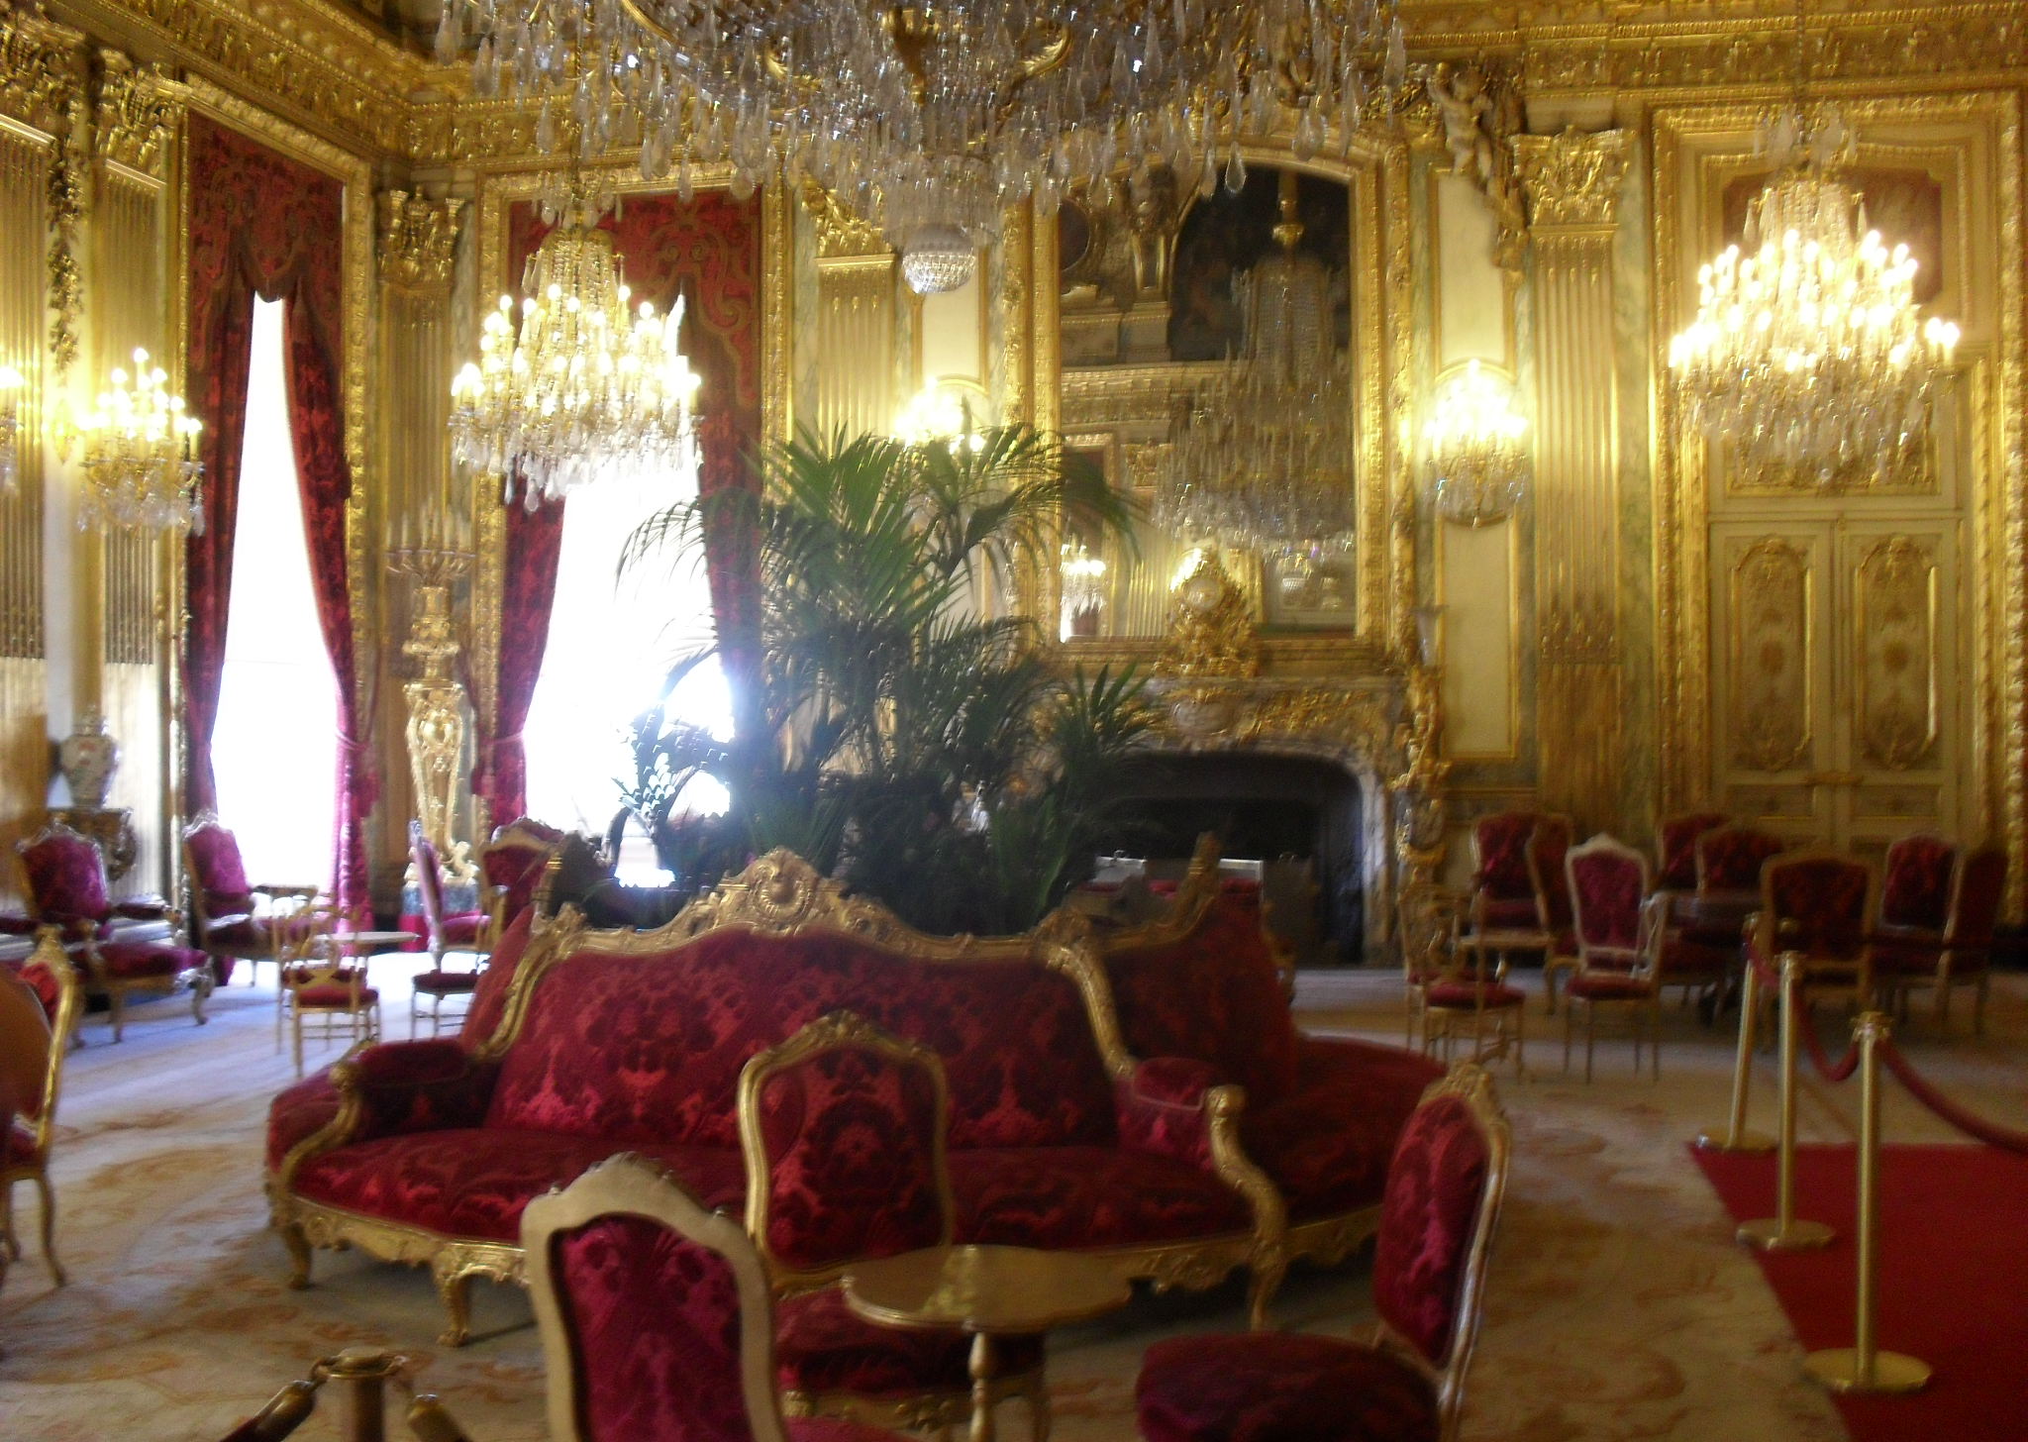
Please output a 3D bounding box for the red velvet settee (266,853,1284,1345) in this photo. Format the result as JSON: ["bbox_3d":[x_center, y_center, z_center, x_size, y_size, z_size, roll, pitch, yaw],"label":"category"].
[{"bbox_3d":[-0.757,1.052,5.970,3.000,1.310,1.240,-1,-1,11],"label":"red velvet settee"}]

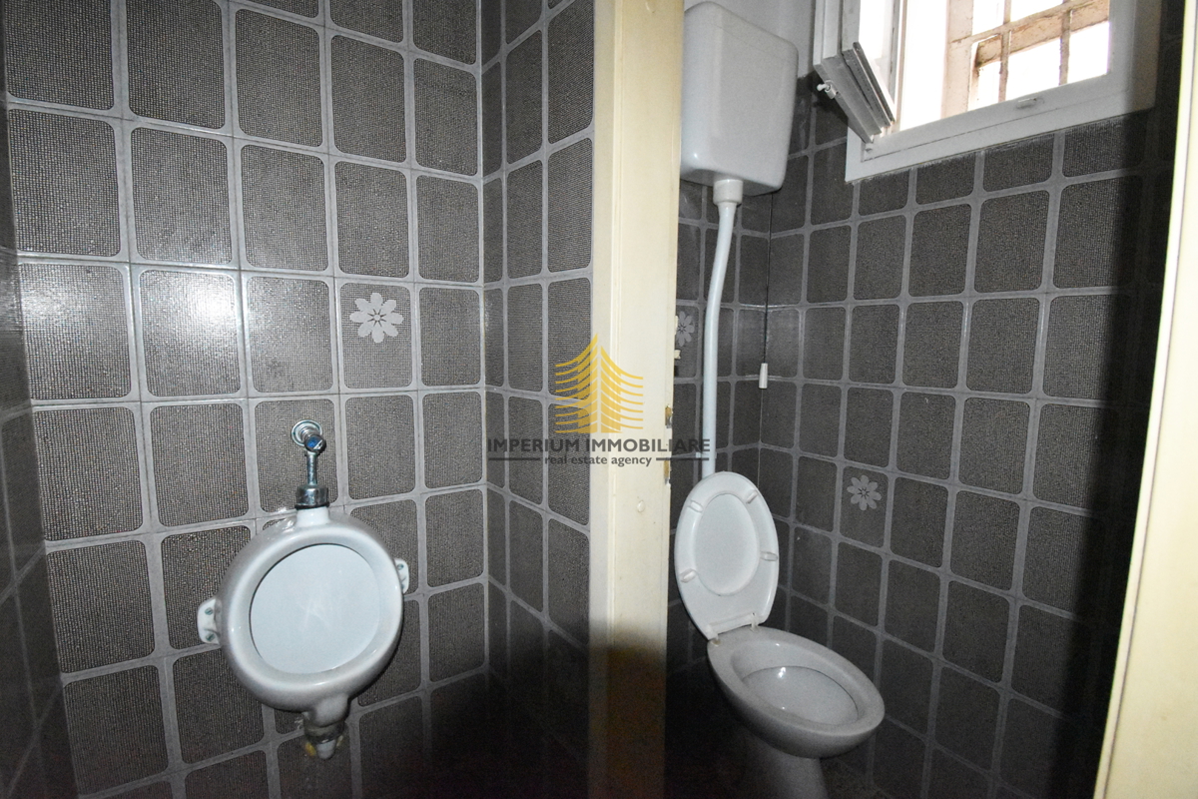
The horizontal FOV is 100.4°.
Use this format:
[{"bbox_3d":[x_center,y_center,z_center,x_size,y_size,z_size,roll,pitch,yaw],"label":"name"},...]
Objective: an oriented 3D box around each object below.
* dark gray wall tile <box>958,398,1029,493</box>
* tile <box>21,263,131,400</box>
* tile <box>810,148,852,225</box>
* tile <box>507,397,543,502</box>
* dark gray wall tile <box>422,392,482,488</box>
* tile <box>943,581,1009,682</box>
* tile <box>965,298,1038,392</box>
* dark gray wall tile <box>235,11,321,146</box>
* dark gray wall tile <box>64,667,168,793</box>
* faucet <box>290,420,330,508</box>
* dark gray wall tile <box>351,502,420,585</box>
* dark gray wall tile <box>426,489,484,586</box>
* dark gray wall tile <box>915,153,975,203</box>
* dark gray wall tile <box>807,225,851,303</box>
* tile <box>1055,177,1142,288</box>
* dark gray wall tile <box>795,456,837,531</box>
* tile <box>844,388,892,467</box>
[{"bbox_3d":[0.915,0.102,1.157,0.010,0.212,0.127,-3,7,-33],"label":"dark gray wall tile"},{"bbox_3d":[-0.781,-0.101,0.751,0.110,0.194,0.010,-3,7,-30],"label":"tile"},{"bbox_3d":[0.671,-0.604,1.427,0.012,0.203,0.131,-3,7,-32],"label":"tile"},{"bbox_3d":[-0.136,0.092,0.954,0.010,0.200,0.130,-4,8,-37],"label":"tile"},{"bbox_3d":[-0.312,0.083,1.061,0.121,0.195,0.010,-3,7,-31],"label":"dark gray wall tile"},{"bbox_3d":[0.911,0.556,1.204,0.010,0.212,0.127,-3,7,-33],"label":"tile"},{"bbox_3d":[0.866,-0.116,1.069,0.010,0.194,0.114,-4,7,-36],"label":"tile"},{"bbox_3d":[-0.541,-0.539,0.846,0.120,0.194,0.010,-3,7,-30],"label":"dark gray wall tile"},{"bbox_3d":[-0.827,0.571,0.862,0.119,0.211,0.010,-3,7,-31],"label":"dark gray wall tile"},{"bbox_3d":[-0.536,0.122,0.930,0.055,0.156,0.095,-3,7,-31],"label":"faucet"},{"bbox_3d":[-0.449,0.319,1.048,0.131,0.203,0.012,-3,7,-32],"label":"dark gray wall tile"},{"bbox_3d":[-0.325,0.310,1.127,0.131,0.203,0.012,-3,7,-32],"label":"dark gray wall tile"},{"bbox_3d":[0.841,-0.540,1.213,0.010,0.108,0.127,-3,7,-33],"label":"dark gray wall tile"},{"bbox_3d":[0.644,-0.379,1.402,0.010,0.201,0.123,-3,7,-33],"label":"dark gray wall tile"},{"bbox_3d":[0.942,-0.312,0.946,0.010,0.195,0.116,-3,7,-33],"label":"tile"},{"bbox_3d":[0.662,0.284,1.520,0.012,0.203,0.131,-3,7,-32],"label":"dark gray wall tile"},{"bbox_3d":[0.754,0.075,1.400,0.010,0.212,0.127,-3,7,-33],"label":"tile"}]

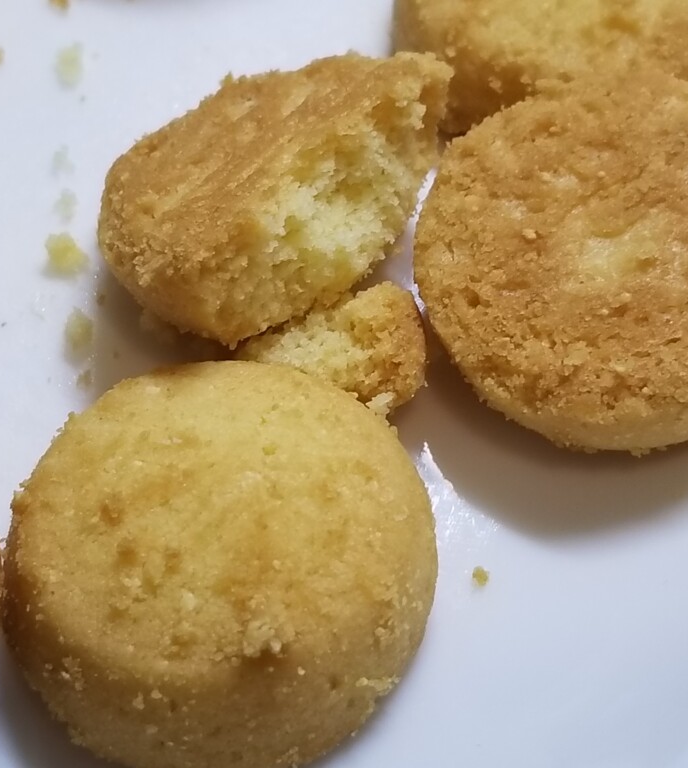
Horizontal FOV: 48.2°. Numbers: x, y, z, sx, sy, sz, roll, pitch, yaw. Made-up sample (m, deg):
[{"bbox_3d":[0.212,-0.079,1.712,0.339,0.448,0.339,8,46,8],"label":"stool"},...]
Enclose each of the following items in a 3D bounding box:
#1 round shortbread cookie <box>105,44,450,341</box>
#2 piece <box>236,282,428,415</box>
[{"bbox_3d":[-0.009,-0.026,0.102,0.044,0.018,0.028,-38,57,-8],"label":"round shortbread cookie"},{"bbox_3d":[-0.001,-0.004,0.098,0.024,0.013,0.017,6,60,5],"label":"piece"}]

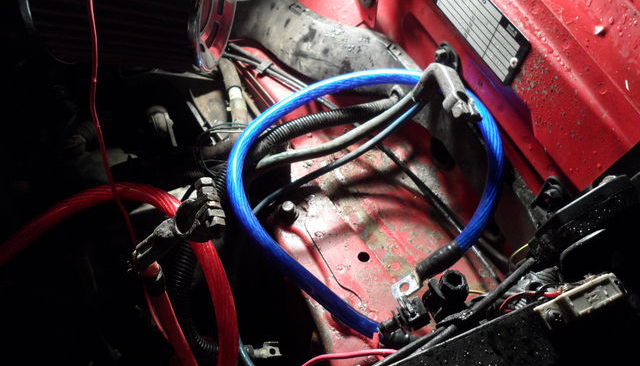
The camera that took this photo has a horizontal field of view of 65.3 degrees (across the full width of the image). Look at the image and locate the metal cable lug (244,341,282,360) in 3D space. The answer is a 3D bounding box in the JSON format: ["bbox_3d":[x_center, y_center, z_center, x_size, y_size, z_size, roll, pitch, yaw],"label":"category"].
[{"bbox_3d":[-0.078,0.232,0.690,0.051,0.017,0.023,6,67,0],"label":"metal cable lug"}]

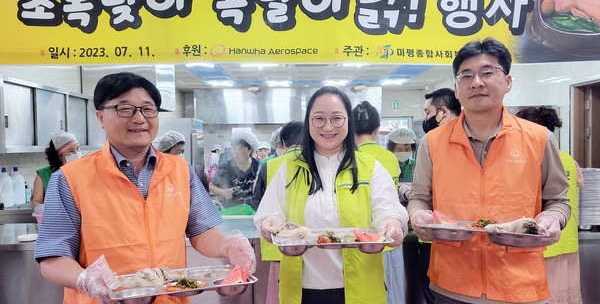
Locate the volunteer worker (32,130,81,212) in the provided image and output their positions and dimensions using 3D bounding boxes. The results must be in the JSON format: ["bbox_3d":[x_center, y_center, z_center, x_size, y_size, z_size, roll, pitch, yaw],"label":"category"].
[{"bbox_3d":[-1.724,0.621,3.020,0.500,1.540,0.420,-1,1,-41],"label":"volunteer worker"}]

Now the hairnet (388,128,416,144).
[{"bbox_3d":[0.751,-0.117,3.050,0.210,0.130,0.240,0,12,7],"label":"hairnet"}]

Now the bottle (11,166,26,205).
[{"bbox_3d":[-2.229,0.266,3.300,0.115,0.305,0.095,-1,1,-30],"label":"bottle"}]

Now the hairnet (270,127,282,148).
[{"bbox_3d":[-0.113,-0.116,3.120,0.210,0.145,0.240,-1,9,-7],"label":"hairnet"}]

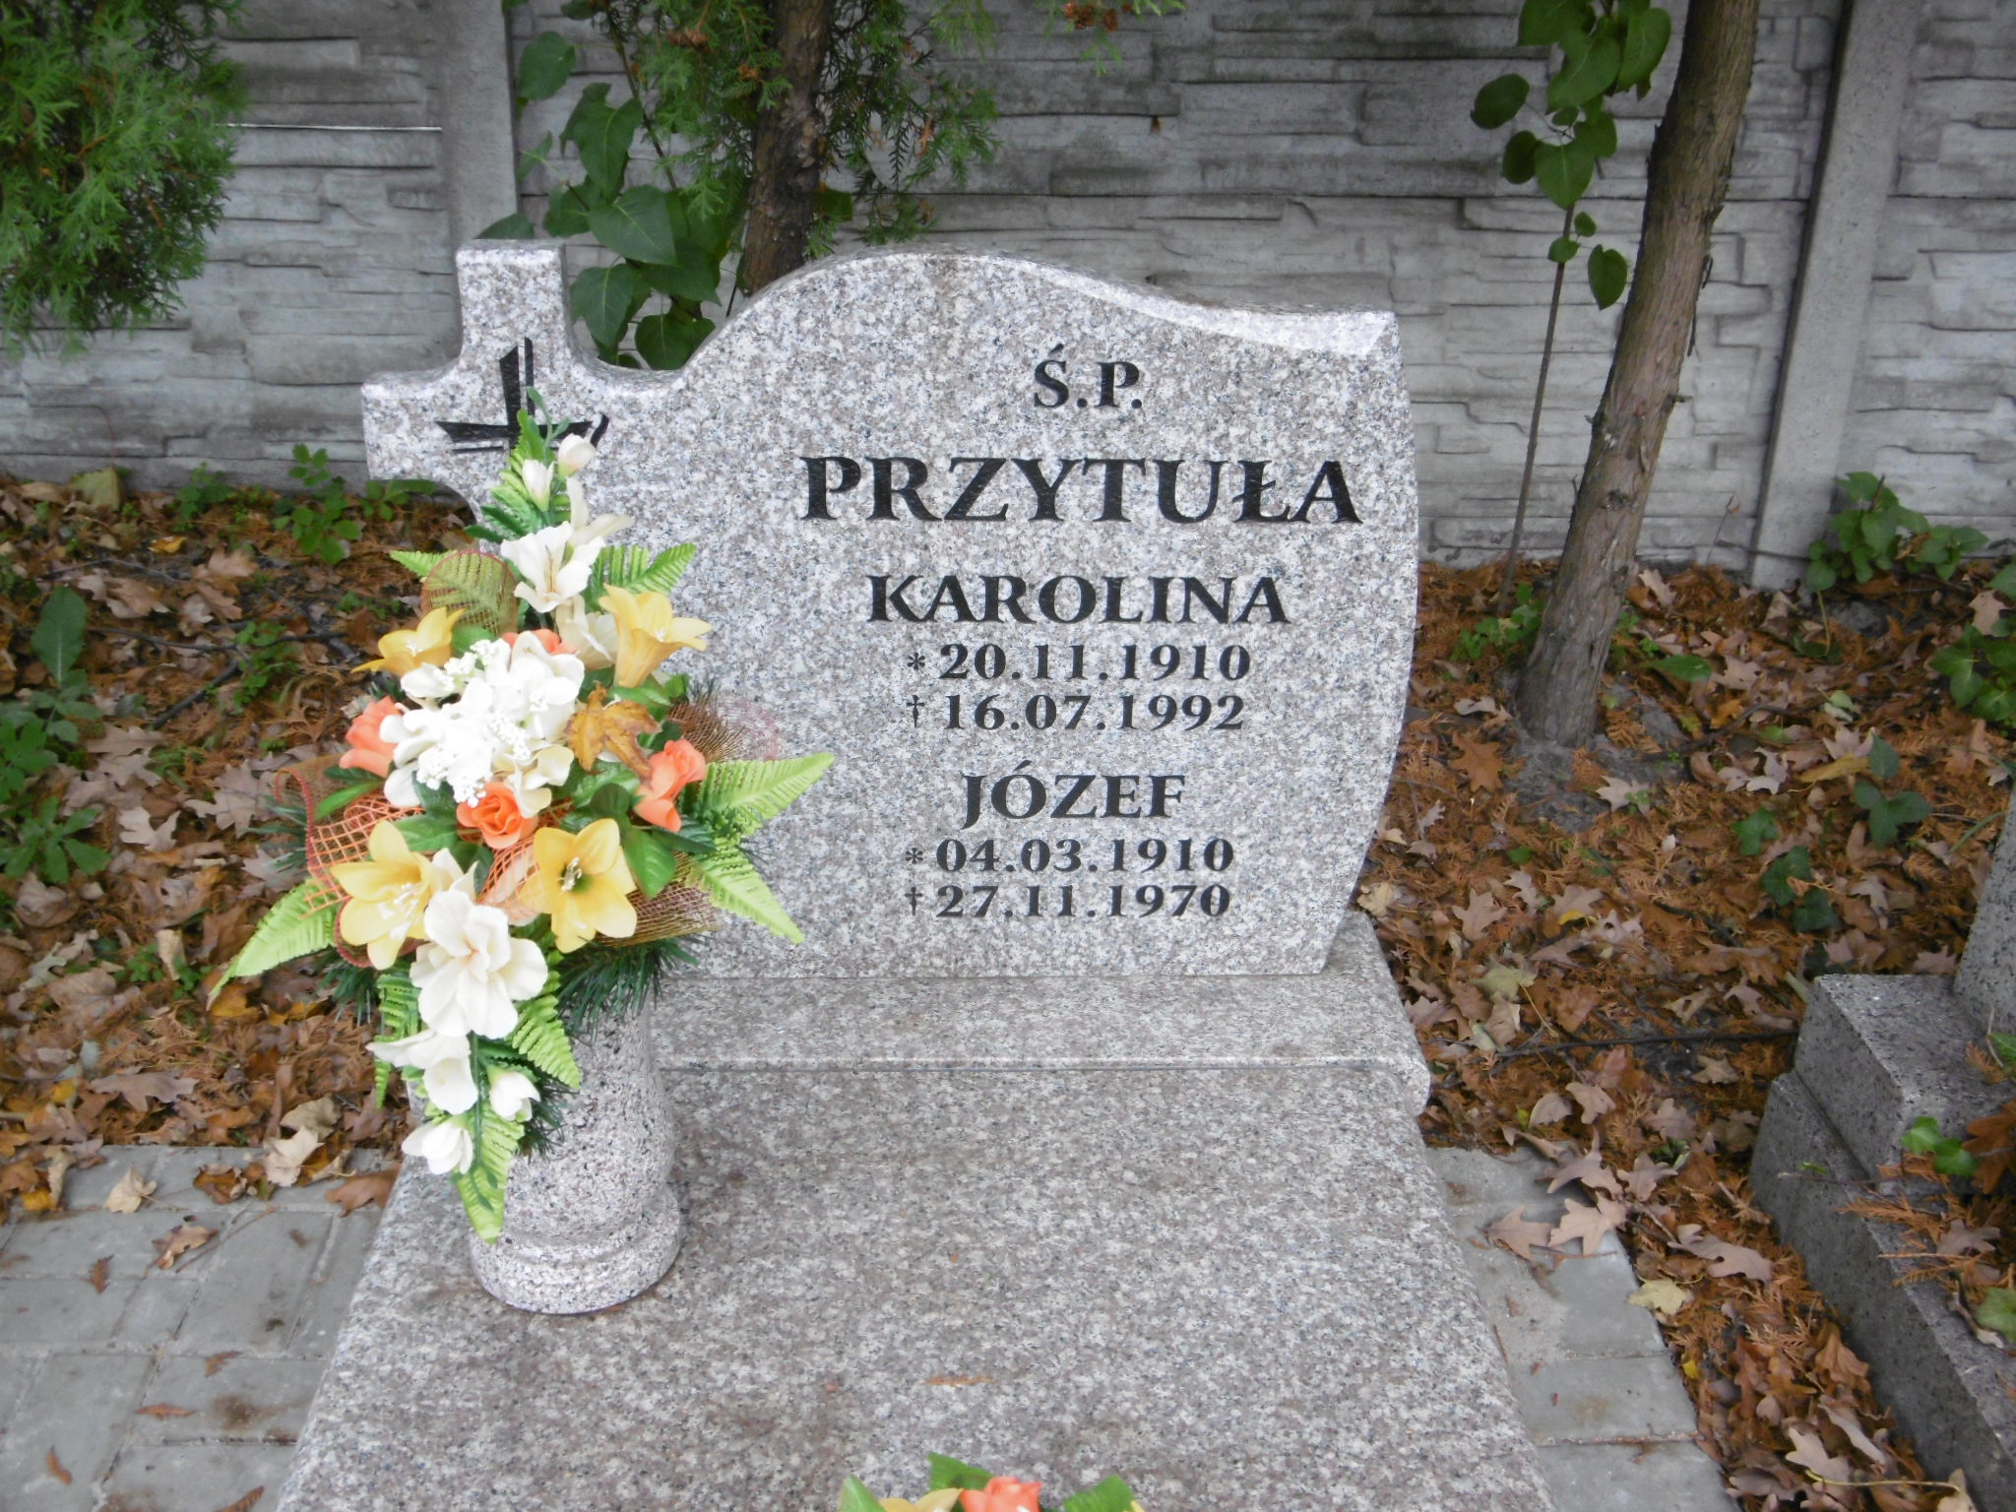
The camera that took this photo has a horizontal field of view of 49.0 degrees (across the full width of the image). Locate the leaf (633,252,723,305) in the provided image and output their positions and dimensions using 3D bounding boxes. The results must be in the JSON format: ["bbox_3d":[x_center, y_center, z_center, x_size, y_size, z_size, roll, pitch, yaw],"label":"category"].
[{"bbox_3d":[-0.388,-0.560,2.600,0.100,0.070,0.060,0,25,-3],"label":"leaf"}]

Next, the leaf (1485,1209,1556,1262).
[{"bbox_3d":[0.475,0.439,2.034,0.074,0.018,0.080,0,25,-3],"label":"leaf"}]

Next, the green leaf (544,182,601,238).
[{"bbox_3d":[-0.529,-0.672,2.716,0.082,0.070,0.050,0,27,-2],"label":"green leaf"}]

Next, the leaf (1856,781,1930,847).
[{"bbox_3d":[1.081,0.070,2.711,0.092,0.045,0.100,0,25,-3],"label":"leaf"}]

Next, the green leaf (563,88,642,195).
[{"bbox_3d":[-0.489,-0.739,2.660,0.090,0.118,0.050,0,27,-2],"label":"green leaf"}]

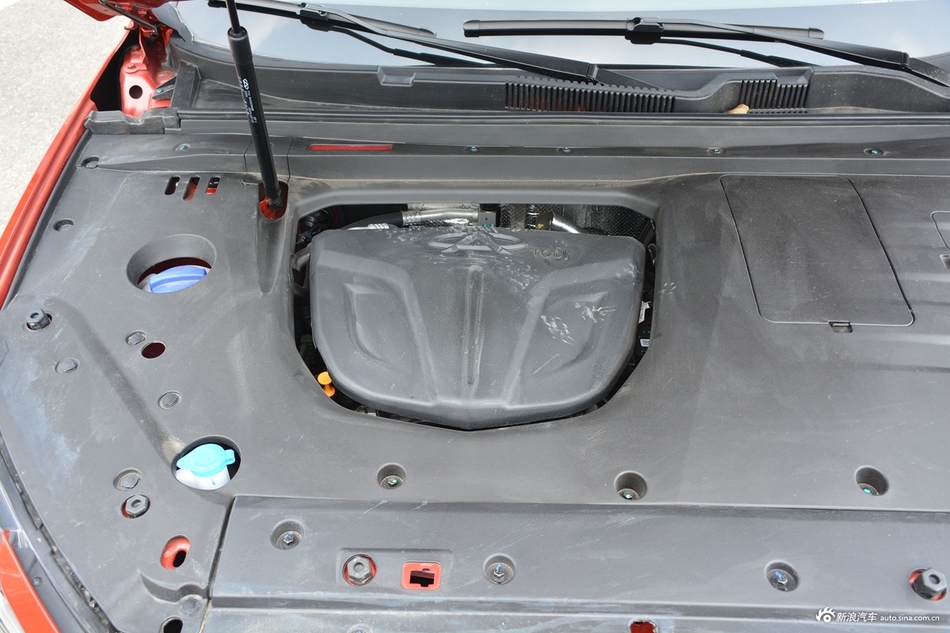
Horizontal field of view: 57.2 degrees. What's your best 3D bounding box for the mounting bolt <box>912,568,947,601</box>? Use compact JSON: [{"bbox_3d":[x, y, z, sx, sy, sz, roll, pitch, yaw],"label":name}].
[{"bbox_3d":[0.447,0.264,0.856,0.027,0.023,0.027,1,46,0],"label":"mounting bolt"}]

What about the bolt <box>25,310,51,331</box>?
[{"bbox_3d":[-0.542,0.004,1.080,0.025,0.022,0.025,1,46,0],"label":"bolt"}]

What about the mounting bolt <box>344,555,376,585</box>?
[{"bbox_3d":[-0.114,0.252,0.863,0.027,0.020,0.027,1,46,0],"label":"mounting bolt"}]

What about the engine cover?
[{"bbox_3d":[0.004,0.026,1.146,0.445,0.090,0.345,1,45,0],"label":"engine cover"}]

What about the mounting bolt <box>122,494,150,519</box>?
[{"bbox_3d":[-0.349,0.196,0.899,0.026,0.020,0.026,1,46,0],"label":"mounting bolt"}]

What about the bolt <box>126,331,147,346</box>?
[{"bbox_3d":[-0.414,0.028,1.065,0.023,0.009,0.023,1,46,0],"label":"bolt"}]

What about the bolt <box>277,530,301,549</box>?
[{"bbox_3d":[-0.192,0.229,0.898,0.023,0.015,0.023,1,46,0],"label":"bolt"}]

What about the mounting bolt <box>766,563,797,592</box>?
[{"bbox_3d":[0.309,0.263,0.875,0.027,0.016,0.027,1,46,0],"label":"mounting bolt"}]

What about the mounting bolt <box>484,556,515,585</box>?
[{"bbox_3d":[0.025,0.257,0.876,0.027,0.016,0.027,1,46,0],"label":"mounting bolt"}]

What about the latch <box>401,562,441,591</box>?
[{"bbox_3d":[-0.054,0.260,0.870,0.039,0.018,0.031,1,46,0],"label":"latch"}]

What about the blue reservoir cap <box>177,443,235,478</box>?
[{"bbox_3d":[-0.300,0.162,0.974,0.063,0.024,0.045,-9,44,-10],"label":"blue reservoir cap"}]

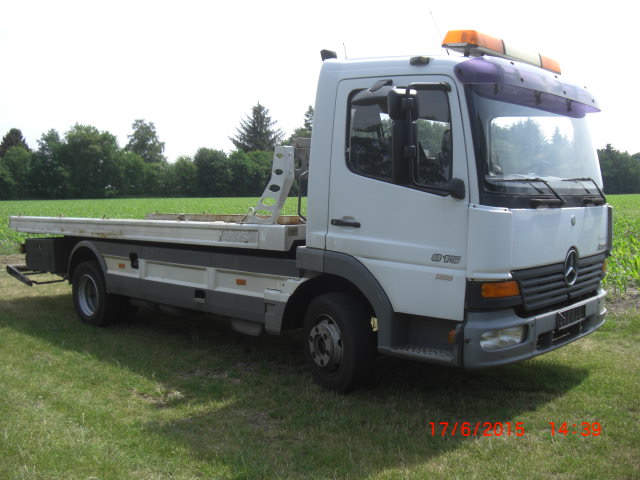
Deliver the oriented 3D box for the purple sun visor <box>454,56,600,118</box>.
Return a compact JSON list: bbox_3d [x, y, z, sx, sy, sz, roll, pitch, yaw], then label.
[{"bbox_3d":[1.603,-1.156,5.022,0.310,0.270,2.020,4,5,43],"label":"purple sun visor"}]

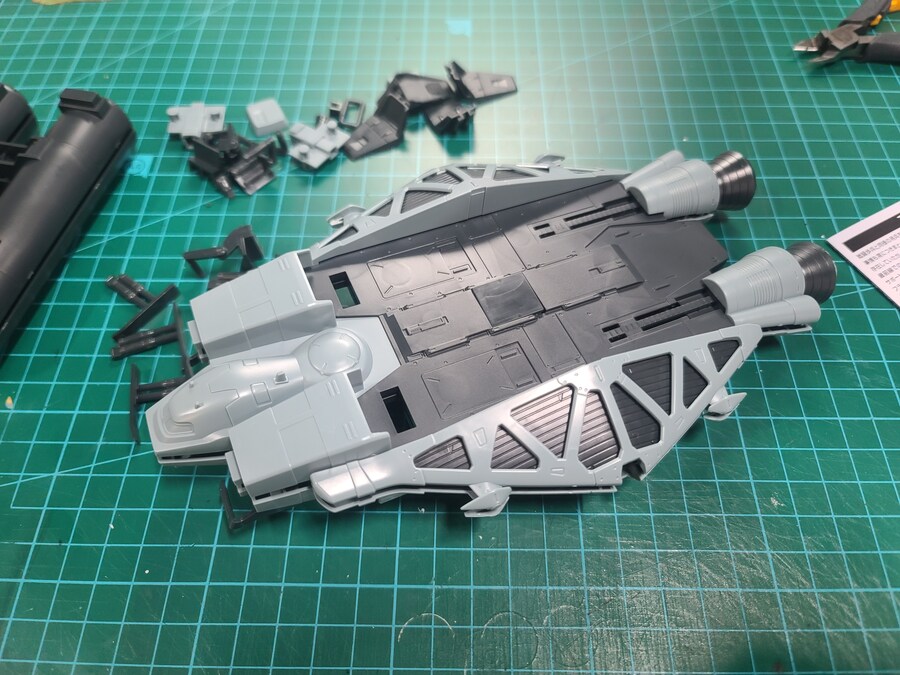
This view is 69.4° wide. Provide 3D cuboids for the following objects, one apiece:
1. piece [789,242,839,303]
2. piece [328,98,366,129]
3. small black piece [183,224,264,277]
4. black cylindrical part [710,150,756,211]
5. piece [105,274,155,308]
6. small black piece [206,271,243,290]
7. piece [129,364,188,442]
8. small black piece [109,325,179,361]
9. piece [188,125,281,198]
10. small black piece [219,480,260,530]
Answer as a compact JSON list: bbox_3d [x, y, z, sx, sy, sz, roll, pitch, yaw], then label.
[{"bbox_3d":[0.109,-0.018,0.203,0.012,0.020,0.020,-18,61,-10],"label":"piece"},{"bbox_3d":[-0.041,-0.090,0.261,0.013,0.005,0.013,9,60,6],"label":"piece"},{"bbox_3d":[-0.077,-0.030,0.221,0.026,0.009,0.014,-12,60,-7],"label":"small black piece"},{"bbox_3d":[0.093,-0.052,0.224,0.012,0.020,0.020,-18,61,-10],"label":"black cylindrical part"},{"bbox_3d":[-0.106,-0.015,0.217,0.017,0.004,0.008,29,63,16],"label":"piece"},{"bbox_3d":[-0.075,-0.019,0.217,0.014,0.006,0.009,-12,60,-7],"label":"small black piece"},{"bbox_3d":[-0.087,0.018,0.196,0.020,0.005,0.026,-14,60,-8],"label":"piece"},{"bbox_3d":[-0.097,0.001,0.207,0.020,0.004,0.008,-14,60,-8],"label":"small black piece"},{"bbox_3d":[-0.079,-0.068,0.246,0.026,0.010,0.026,38,66,20],"label":"piece"},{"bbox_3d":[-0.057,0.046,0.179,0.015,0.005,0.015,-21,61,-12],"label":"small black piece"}]

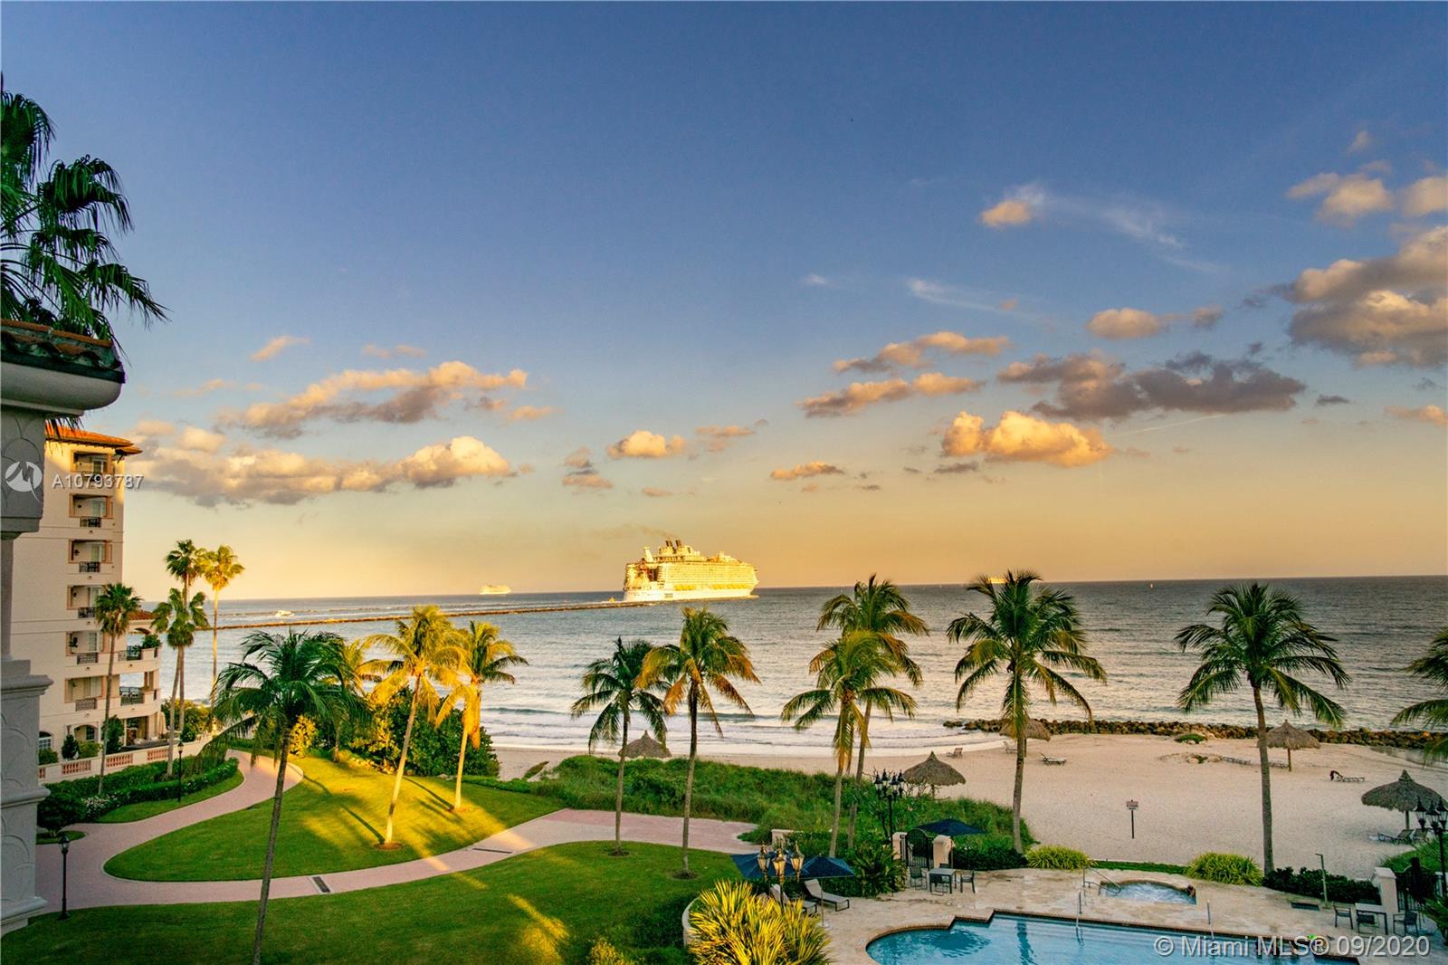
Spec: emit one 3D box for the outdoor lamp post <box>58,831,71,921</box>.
[{"bbox_3d":[-26.039,15.515,38.068,0.420,3.229,0.420,3,-7,-33],"label":"outdoor lamp post"}]

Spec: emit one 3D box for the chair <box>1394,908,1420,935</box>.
[{"bbox_3d":[24.117,15.503,34.059,0.580,0.830,0.580,3,-7,-30],"label":"chair"}]

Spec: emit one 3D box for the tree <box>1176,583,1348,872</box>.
[{"bbox_3d":[22.180,10.109,39.516,6.219,11.923,6.033,-4,-7,28],"label":"tree"}]

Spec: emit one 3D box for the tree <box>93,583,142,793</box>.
[{"bbox_3d":[-35.524,12.036,56.333,2.425,12.271,2.546,3,-7,-32],"label":"tree"}]

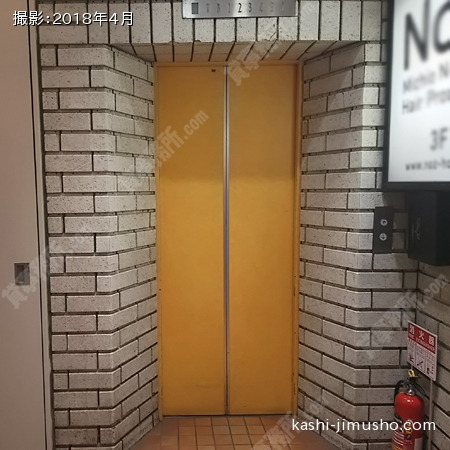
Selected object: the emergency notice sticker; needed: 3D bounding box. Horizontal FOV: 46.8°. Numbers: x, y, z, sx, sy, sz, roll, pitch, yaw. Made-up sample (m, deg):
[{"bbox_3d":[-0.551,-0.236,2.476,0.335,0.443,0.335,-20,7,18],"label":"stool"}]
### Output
[{"bbox_3d":[0.931,0.591,2.460,0.010,0.209,0.246,-1,6,-10],"label":"emergency notice sticker"}]

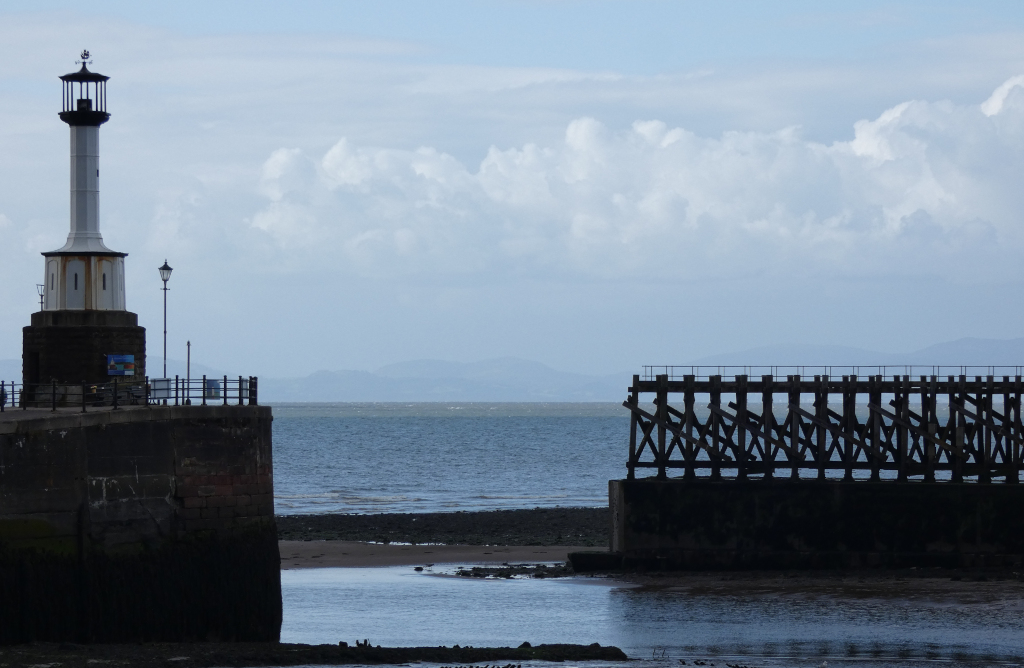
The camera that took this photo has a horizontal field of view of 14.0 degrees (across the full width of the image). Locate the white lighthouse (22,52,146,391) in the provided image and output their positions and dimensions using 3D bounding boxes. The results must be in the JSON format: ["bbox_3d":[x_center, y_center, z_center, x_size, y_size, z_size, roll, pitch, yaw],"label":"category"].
[{"bbox_3d":[-18.333,-4.506,179.000,5.100,15.300,5.100,1,-1,-32],"label":"white lighthouse"}]

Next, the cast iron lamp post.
[{"bbox_3d":[-14.455,-0.054,174.000,0.550,6.080,0.550,0,-1,0],"label":"cast iron lamp post"}]

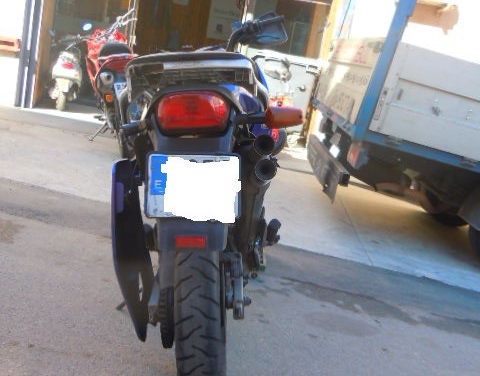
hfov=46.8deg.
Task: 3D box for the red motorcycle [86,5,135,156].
[{"bbox_3d":[-1.131,-0.960,4.962,0.730,1.140,2.100,-7,17,-15],"label":"red motorcycle"}]

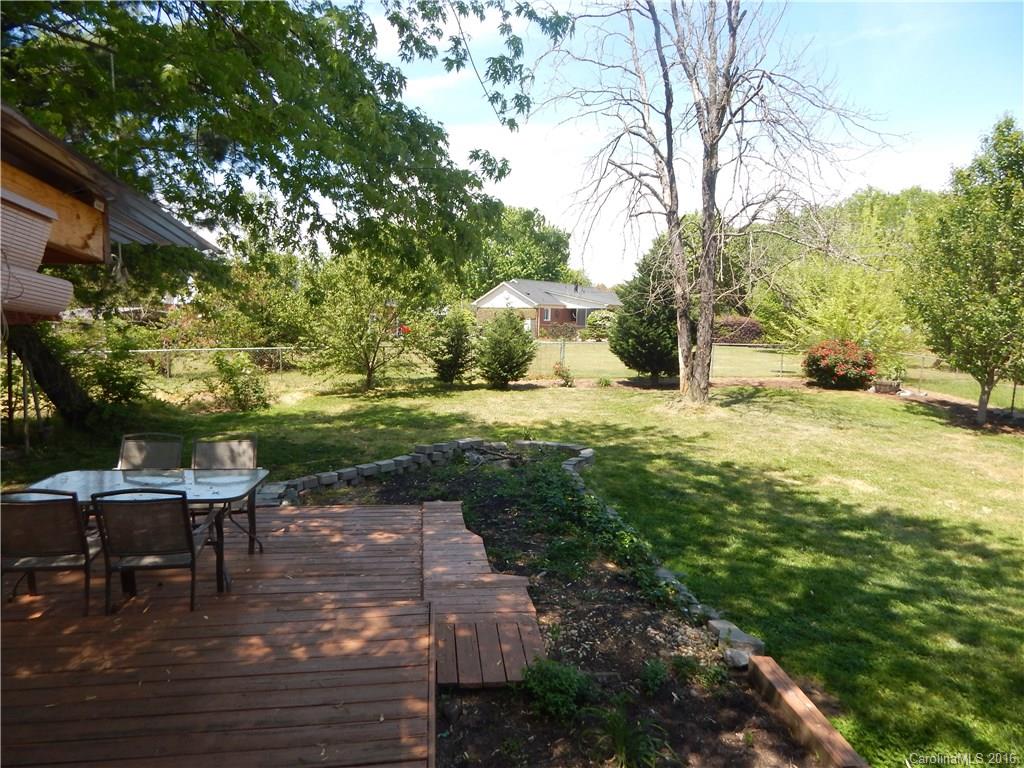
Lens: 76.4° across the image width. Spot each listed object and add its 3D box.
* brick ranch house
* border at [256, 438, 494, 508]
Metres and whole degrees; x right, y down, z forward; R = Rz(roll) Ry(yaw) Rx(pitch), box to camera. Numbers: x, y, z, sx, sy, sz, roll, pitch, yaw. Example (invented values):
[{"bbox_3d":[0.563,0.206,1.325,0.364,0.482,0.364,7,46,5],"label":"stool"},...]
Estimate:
[{"bbox_3d":[4.098,-7.314,63.545,7.200,4.950,19.000,4,8,32],"label":"brick ranch house"},{"bbox_3d":[-1.570,1.067,8.407,3.500,0.290,0.360,-6,9,-42],"label":"border"}]

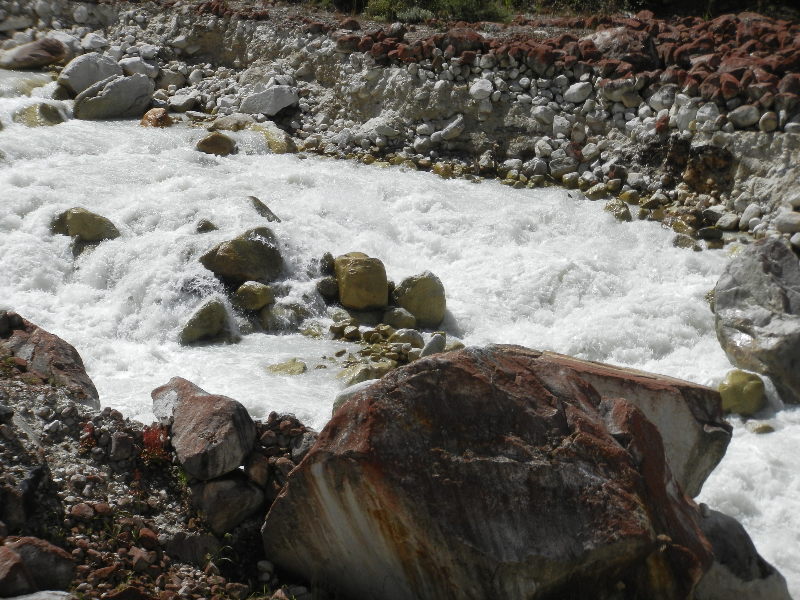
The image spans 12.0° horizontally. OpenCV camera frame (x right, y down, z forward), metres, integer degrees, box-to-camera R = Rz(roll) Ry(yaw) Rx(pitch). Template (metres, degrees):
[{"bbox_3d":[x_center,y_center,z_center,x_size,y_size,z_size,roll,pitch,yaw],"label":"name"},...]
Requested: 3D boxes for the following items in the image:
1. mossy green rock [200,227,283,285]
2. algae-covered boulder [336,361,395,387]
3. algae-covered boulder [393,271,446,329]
[{"bbox_3d":[-1.704,-0.468,41.000,0.870,0.540,0.660,0,16,0],"label":"mossy green rock"},{"bbox_3d":[-0.347,0.750,38.400,0.570,0.230,0.420,0,16,0],"label":"algae-covered boulder"},{"bbox_3d":[0.205,0.000,40.000,0.570,0.540,0.520,0,16,0],"label":"algae-covered boulder"}]

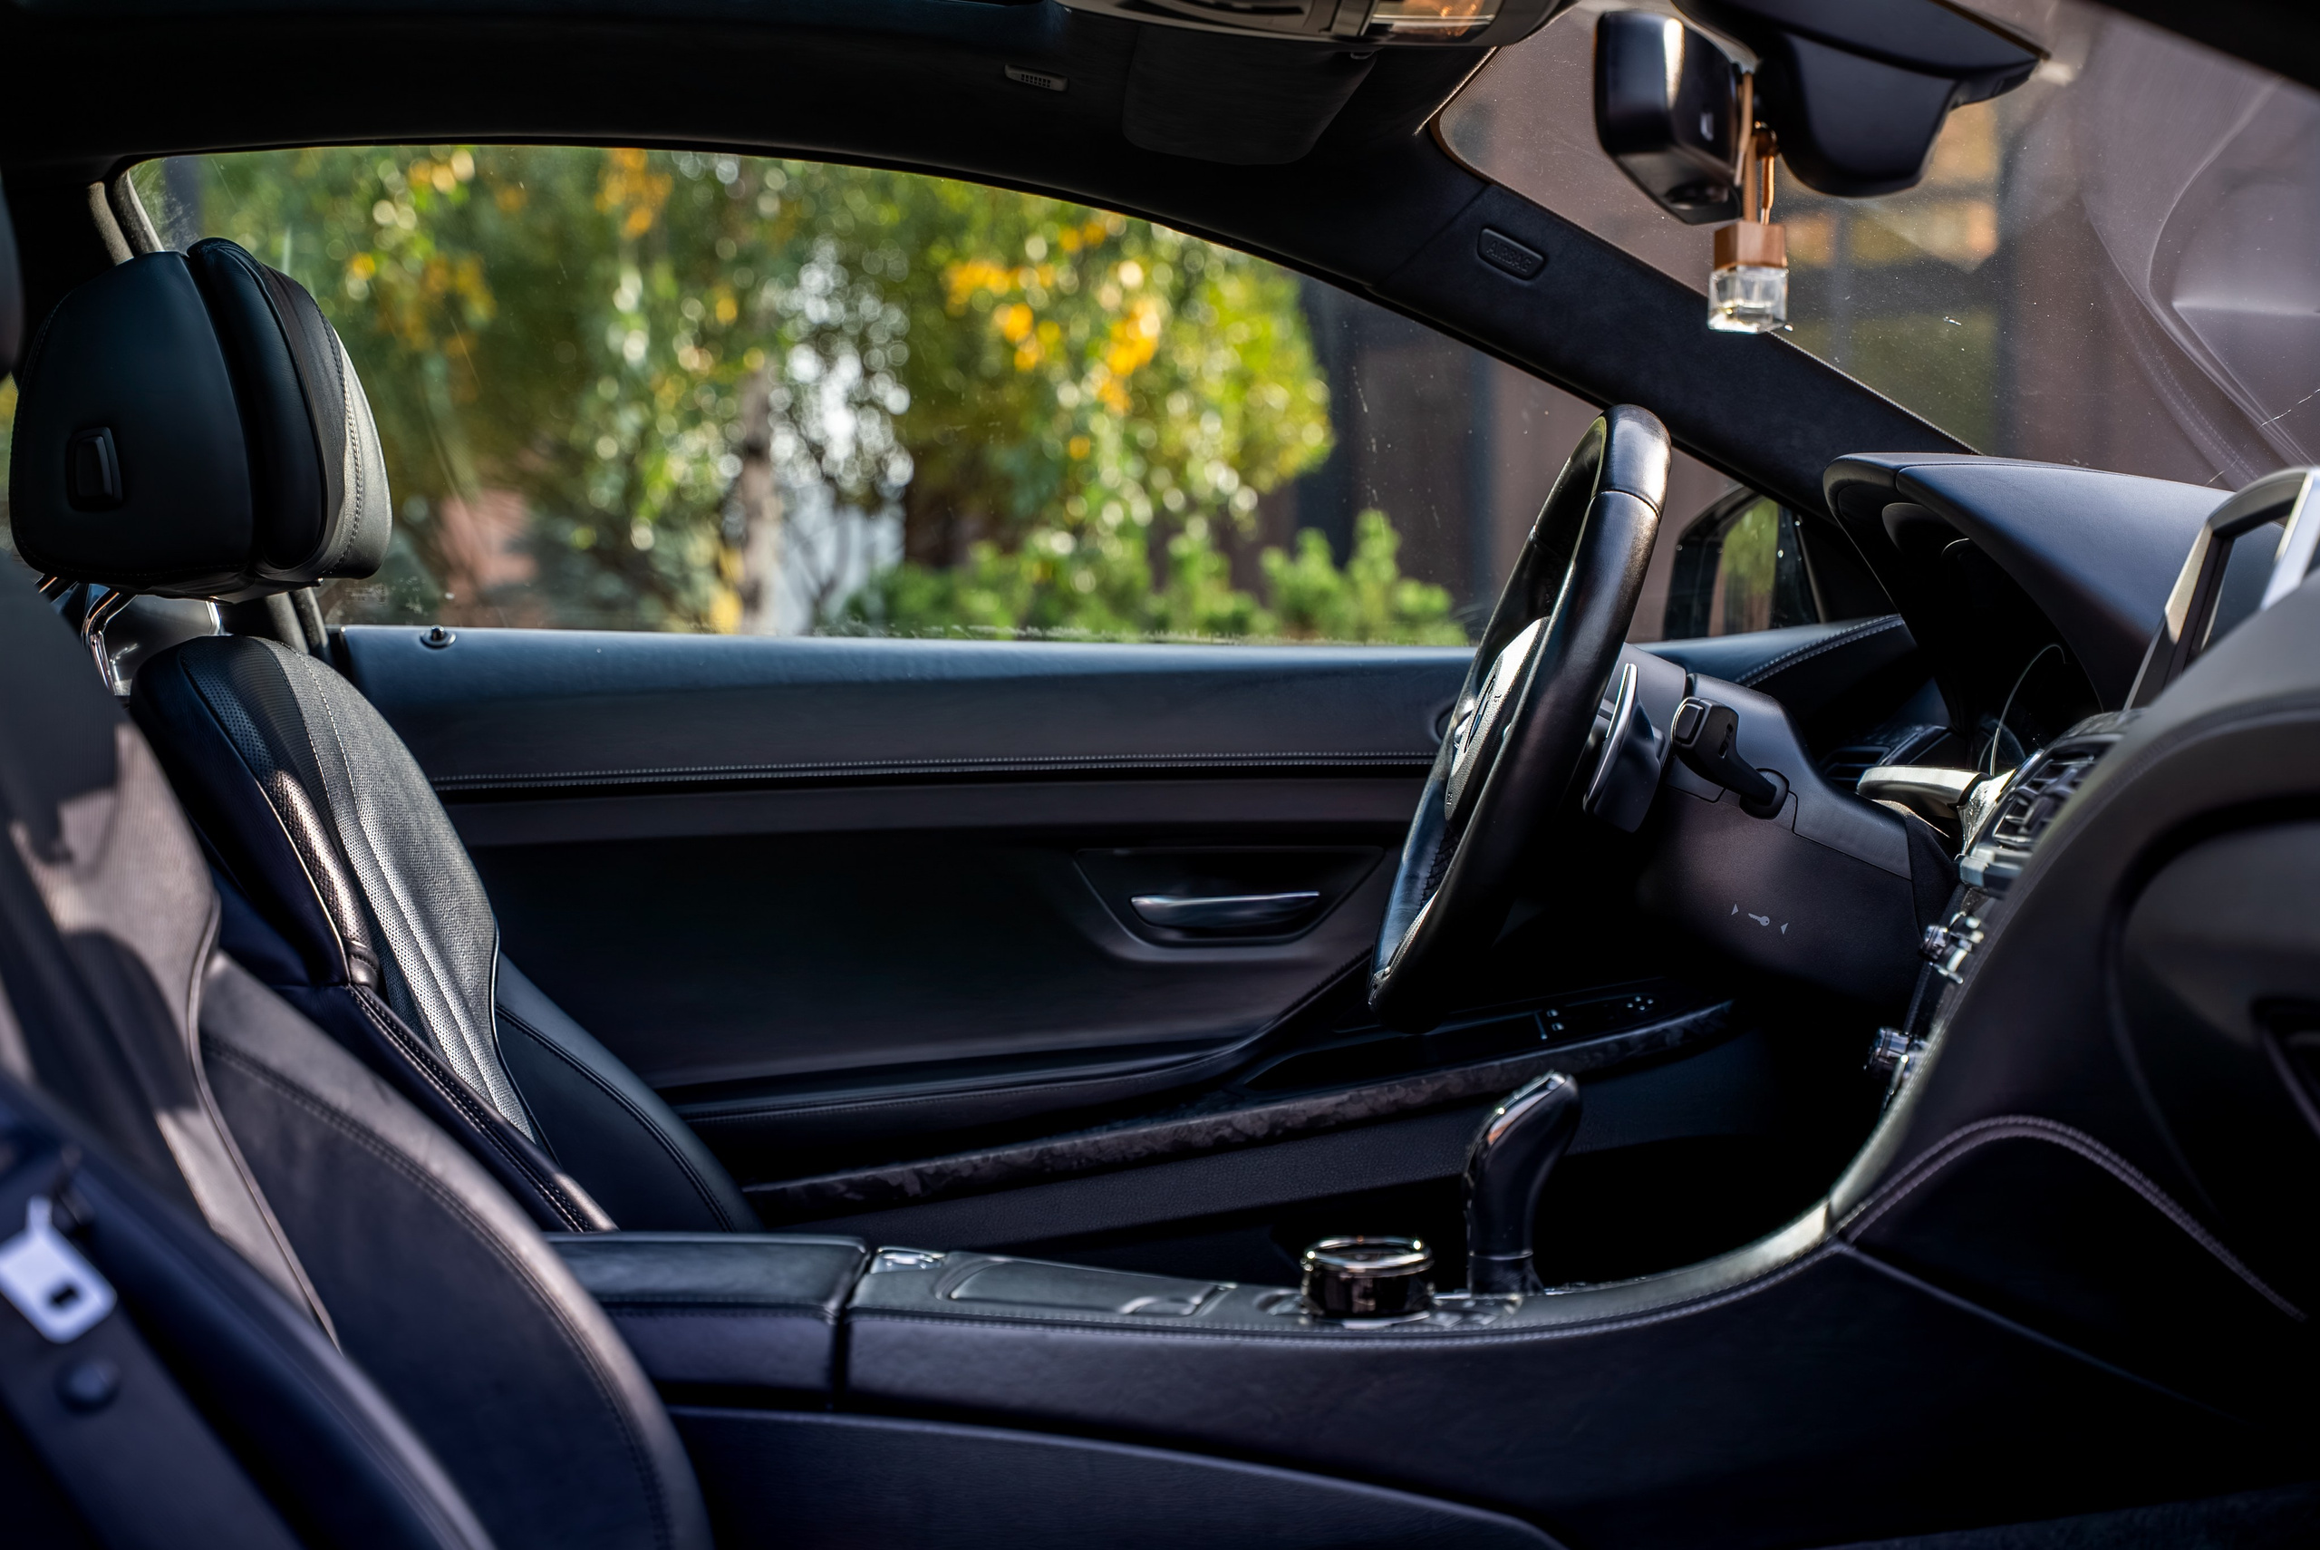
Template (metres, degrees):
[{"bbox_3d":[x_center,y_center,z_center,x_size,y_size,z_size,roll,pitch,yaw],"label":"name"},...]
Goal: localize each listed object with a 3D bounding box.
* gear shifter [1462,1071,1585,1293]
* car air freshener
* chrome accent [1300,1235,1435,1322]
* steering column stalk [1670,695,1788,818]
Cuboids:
[{"bbox_3d":[0.172,0.197,1.883,0.059,0.108,0.044,0,5,-1],"label":"gear shifter"},{"bbox_3d":[0.270,-0.261,1.800,0.029,0.117,0.029,-2,6,-16],"label":"car air freshener"},{"bbox_3d":[0.096,0.233,1.815,0.059,0.027,0.059,-4,6,-1],"label":"chrome accent"},{"bbox_3d":[0.304,-0.006,2.089,0.030,0.036,0.135,2,-16,24],"label":"steering column stalk"}]

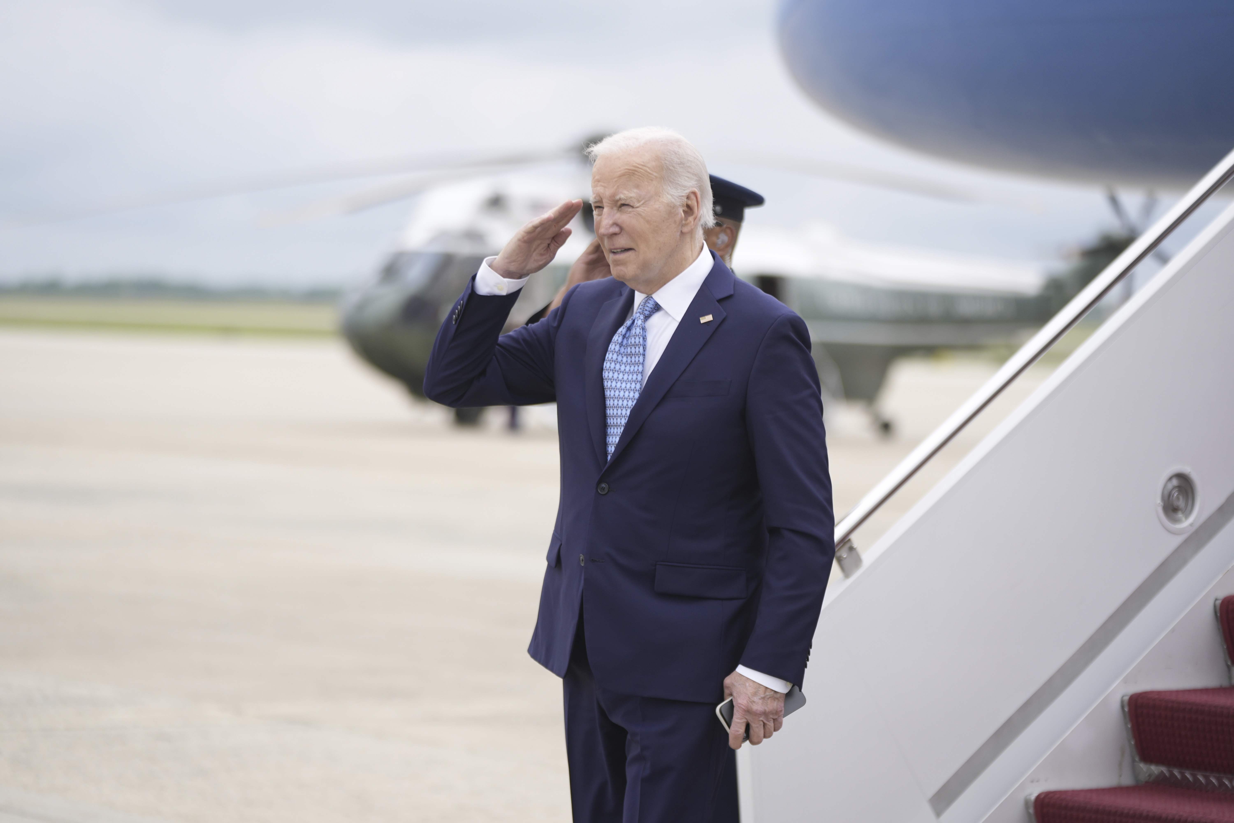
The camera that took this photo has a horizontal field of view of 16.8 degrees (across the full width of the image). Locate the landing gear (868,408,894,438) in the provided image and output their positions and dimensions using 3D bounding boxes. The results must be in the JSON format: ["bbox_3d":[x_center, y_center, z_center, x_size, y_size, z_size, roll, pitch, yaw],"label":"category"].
[{"bbox_3d":[4.422,0.186,70.000,0.500,0.520,0.240,1,2,-35],"label":"landing gear"}]

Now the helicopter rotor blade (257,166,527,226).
[{"bbox_3d":[-2.753,-3.414,62.555,0.460,0.220,8.690,3,11,32],"label":"helicopter rotor blade"}]

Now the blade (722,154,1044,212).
[{"bbox_3d":[3.305,-3.572,63.089,0.460,0.220,8.670,0,8,-40],"label":"blade"}]

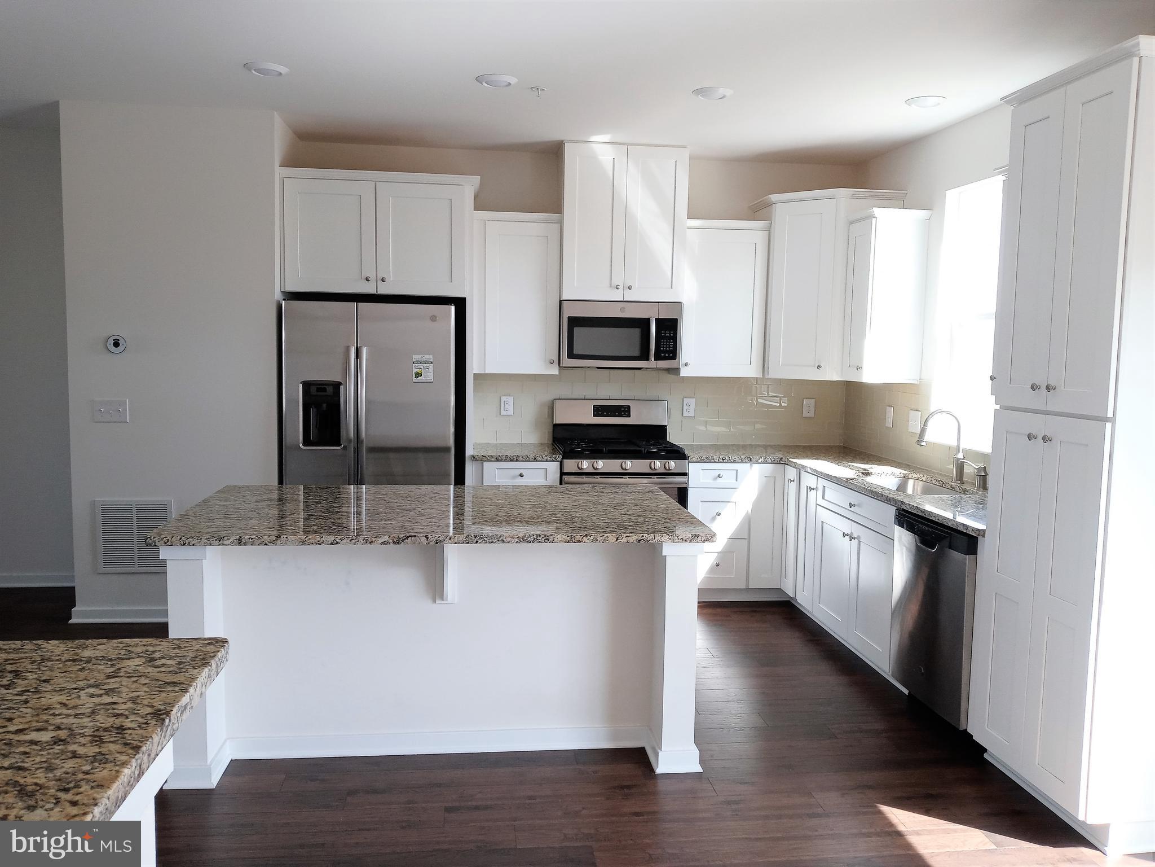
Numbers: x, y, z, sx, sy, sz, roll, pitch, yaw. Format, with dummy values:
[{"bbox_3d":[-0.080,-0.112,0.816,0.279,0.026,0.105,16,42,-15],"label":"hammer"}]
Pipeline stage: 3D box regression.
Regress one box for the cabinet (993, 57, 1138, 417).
[{"bbox_3d":[1.882,-0.606,3.105,0.621,1.070,0.625,0,5,-7],"label":"cabinet"}]

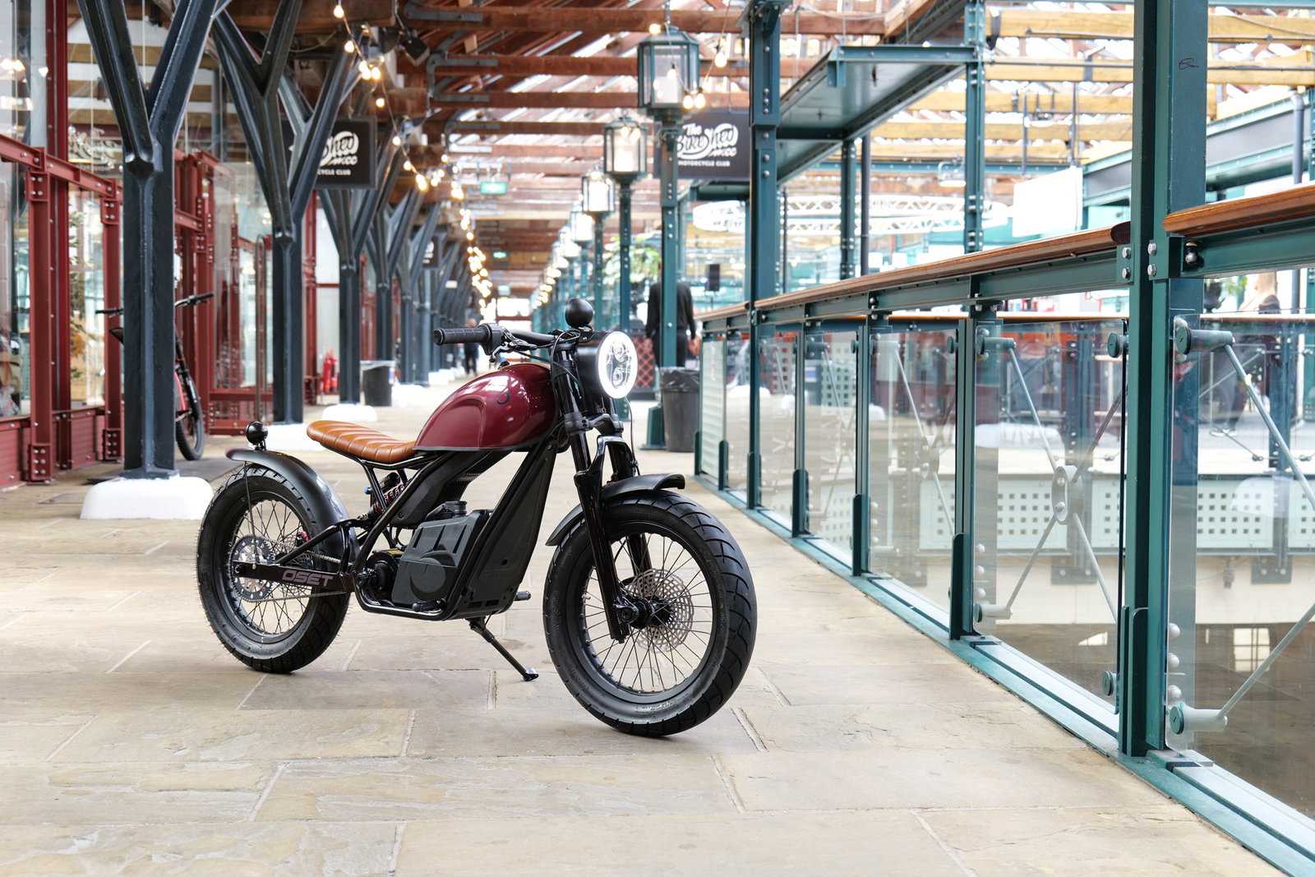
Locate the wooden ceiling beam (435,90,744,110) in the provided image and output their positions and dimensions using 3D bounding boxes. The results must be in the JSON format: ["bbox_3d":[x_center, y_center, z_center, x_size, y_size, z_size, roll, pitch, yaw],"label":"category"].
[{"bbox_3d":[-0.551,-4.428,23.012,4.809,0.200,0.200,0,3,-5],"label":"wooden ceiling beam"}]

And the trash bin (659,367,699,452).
[{"bbox_3d":[0.266,-0.241,14.640,0.500,0.692,0.500,0,3,-5],"label":"trash bin"}]

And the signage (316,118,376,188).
[{"bbox_3d":[-3.187,-2.736,16.806,0.968,0.674,0.050,0,3,-5],"label":"signage"}]

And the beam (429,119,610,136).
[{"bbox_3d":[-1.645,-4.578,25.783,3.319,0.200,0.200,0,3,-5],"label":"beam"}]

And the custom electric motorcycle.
[{"bbox_3d":[-0.485,0.147,4.124,1.735,0.936,0.753,2,3,37],"label":"custom electric motorcycle"}]

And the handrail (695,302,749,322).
[{"bbox_3d":[0.425,-0.747,10.373,0.140,0.060,2.486,0,3,-5],"label":"handrail"}]

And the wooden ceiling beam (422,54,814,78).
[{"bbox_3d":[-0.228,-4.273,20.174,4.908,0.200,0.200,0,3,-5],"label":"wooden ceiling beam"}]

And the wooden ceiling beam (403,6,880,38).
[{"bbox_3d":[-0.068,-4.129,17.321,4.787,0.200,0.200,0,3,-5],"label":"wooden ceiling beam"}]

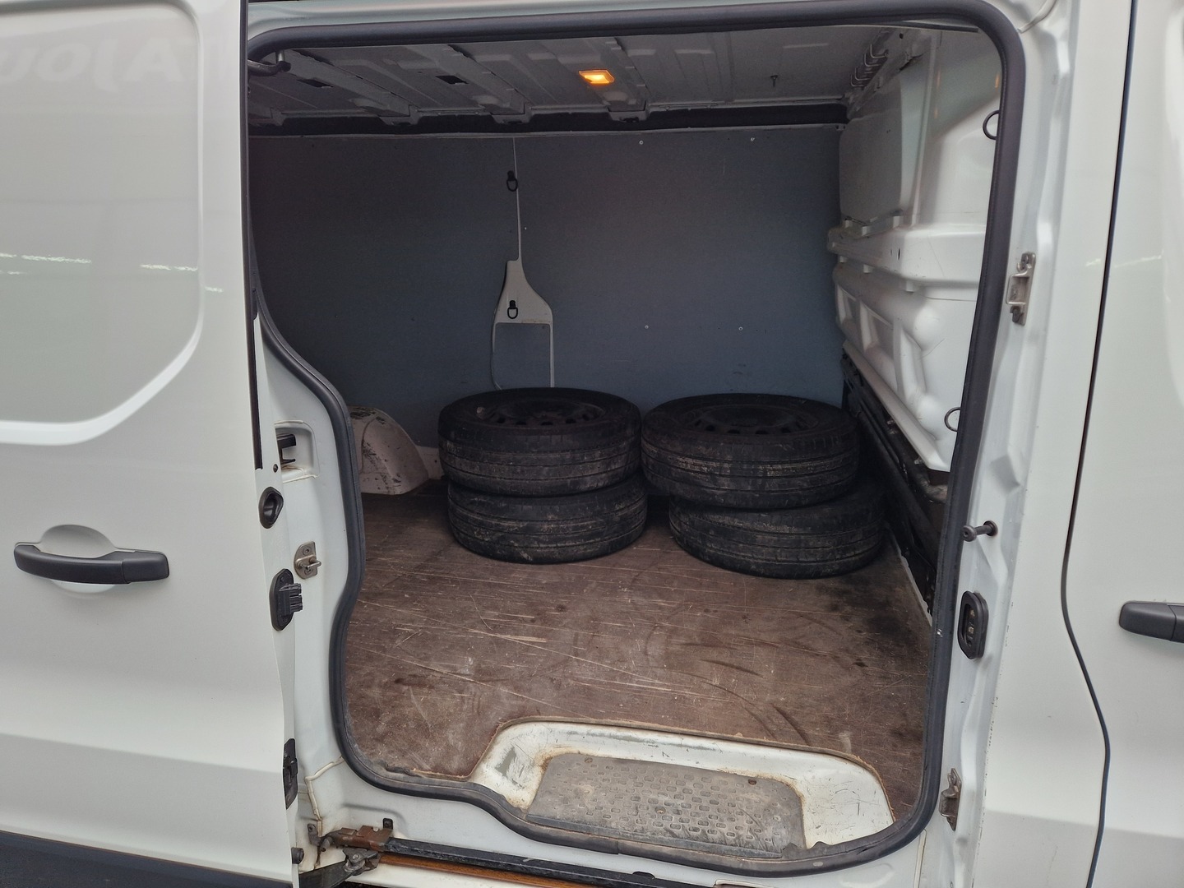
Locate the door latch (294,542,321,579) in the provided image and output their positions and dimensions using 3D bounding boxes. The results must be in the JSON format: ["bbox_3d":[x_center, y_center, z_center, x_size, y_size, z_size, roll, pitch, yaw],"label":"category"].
[{"bbox_3d":[-0.455,0.191,1.272,0.027,0.058,0.040,10,18,34],"label":"door latch"}]

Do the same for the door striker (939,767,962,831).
[{"bbox_3d":[0.536,0.538,1.191,0.023,0.087,0.035,1,15,2],"label":"door striker"}]

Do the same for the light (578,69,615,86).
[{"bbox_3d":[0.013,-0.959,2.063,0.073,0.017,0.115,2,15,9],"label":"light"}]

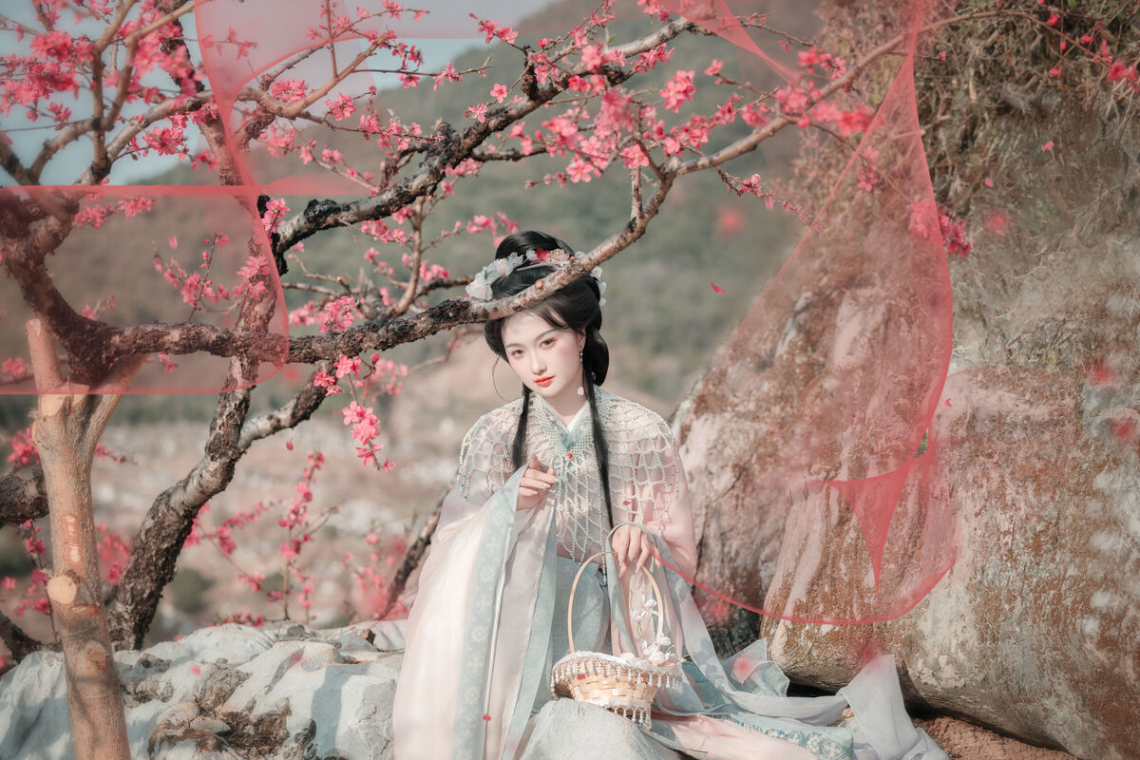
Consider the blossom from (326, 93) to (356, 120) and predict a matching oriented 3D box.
[{"bbox_3d":[-0.467,-0.558,4.450,0.062,0.058,0.050,0,2,-3],"label":"blossom"}]

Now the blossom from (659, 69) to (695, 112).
[{"bbox_3d":[0.202,-0.543,4.100,0.068,0.080,0.055,1,2,14],"label":"blossom"}]

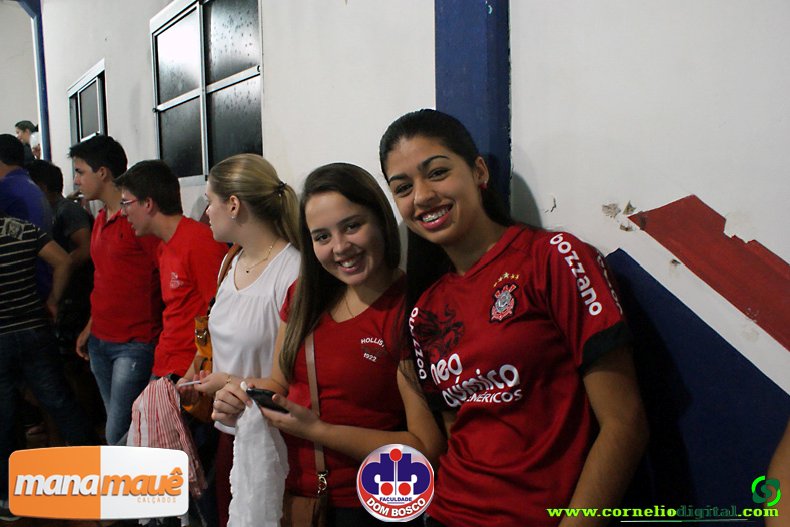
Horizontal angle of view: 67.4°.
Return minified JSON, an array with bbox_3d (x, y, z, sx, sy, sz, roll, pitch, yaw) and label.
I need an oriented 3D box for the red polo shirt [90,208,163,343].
[{"bbox_3d":[-1.060,0.040,2.420,0.410,0.580,0.260,4,8,29],"label":"red polo shirt"}]

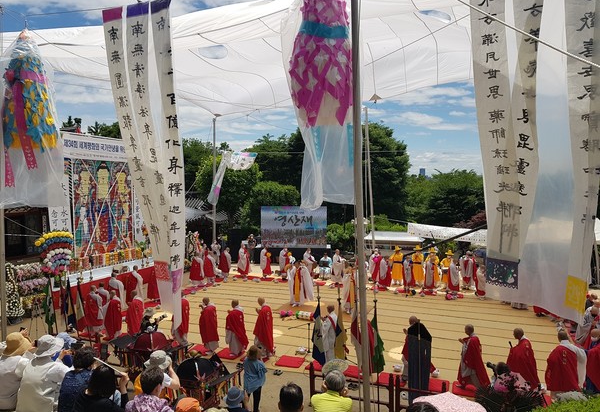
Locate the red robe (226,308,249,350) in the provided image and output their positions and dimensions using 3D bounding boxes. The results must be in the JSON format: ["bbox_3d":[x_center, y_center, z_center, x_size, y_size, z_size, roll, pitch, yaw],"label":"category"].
[{"bbox_3d":[-1.817,3.561,13.100,0.500,1.250,0.620,2,3,30],"label":"red robe"}]

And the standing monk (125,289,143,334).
[{"bbox_3d":[-5.214,3.450,14.200,0.540,1.640,0.580,1,3,21],"label":"standing monk"}]

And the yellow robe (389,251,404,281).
[{"bbox_3d":[4.480,2.797,20.812,0.680,1.360,0.400,1,5,14],"label":"yellow robe"}]

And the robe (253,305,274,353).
[{"bbox_3d":[-1.042,3.507,12.800,0.520,1.363,0.580,3,4,37],"label":"robe"}]

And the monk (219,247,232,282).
[{"bbox_3d":[-3.610,2.867,21.900,0.580,1.681,0.500,3,4,37],"label":"monk"}]

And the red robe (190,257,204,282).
[{"bbox_3d":[-4.890,3.029,21.500,0.600,1.145,0.450,2,4,18],"label":"red robe"}]

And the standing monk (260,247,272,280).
[{"bbox_3d":[-1.766,2.984,23.790,0.500,1.680,0.600,2,3,35],"label":"standing monk"}]

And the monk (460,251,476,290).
[{"bbox_3d":[7.497,2.879,20.165,0.640,1.700,0.450,1,5,12],"label":"monk"}]

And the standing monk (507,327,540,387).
[{"bbox_3d":[5.554,3.839,11.200,0.650,1.660,0.620,2,4,40],"label":"standing monk"}]

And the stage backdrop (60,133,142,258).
[{"bbox_3d":[-10.400,-0.671,24.398,0.250,6.200,6.100,1,3,21],"label":"stage backdrop"}]

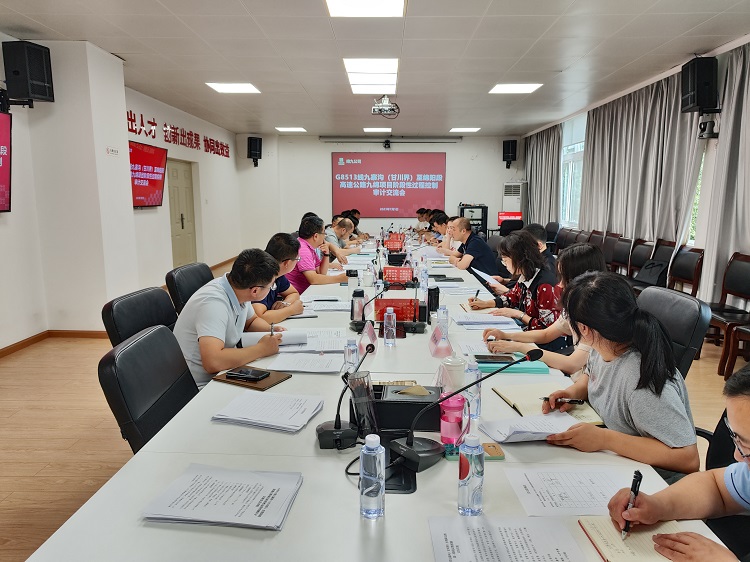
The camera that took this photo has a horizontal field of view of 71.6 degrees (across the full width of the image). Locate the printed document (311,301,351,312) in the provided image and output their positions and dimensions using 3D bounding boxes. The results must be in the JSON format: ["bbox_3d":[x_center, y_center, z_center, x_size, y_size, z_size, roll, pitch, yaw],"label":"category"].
[{"bbox_3d":[-0.240,0.164,3.219,0.285,0.012,0.220,0,9,3],"label":"printed document"}]

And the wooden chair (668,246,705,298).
[{"bbox_3d":[3.050,0.113,5.447,0.550,0.910,0.460,0,9,1],"label":"wooden chair"}]

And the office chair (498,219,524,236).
[{"bbox_3d":[2.630,-0.697,10.121,0.600,0.970,0.600,0,9,0],"label":"office chair"}]

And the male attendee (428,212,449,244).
[{"bbox_3d":[1.020,-0.257,6.646,0.750,1.230,0.500,0,9,3],"label":"male attendee"}]

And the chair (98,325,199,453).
[{"bbox_3d":[-0.531,0.674,1.777,0.640,0.980,0.600,-1,8,-4],"label":"chair"}]

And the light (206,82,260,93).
[{"bbox_3d":[-1.926,-2.655,7.145,0.600,0.050,0.600,0,8,1],"label":"light"}]

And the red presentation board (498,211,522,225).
[{"bbox_3d":[2.955,-1.341,11.335,0.530,0.310,0.050,1,9,2],"label":"red presentation board"}]

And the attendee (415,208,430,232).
[{"bbox_3d":[0.950,-0.675,9.311,0.650,1.240,0.500,-2,9,-12],"label":"attendee"}]

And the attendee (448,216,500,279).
[{"bbox_3d":[0.980,-0.018,5.235,0.620,1.235,0.540,0,9,0],"label":"attendee"}]

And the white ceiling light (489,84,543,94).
[{"bbox_3d":[1.863,-2.555,6.900,0.600,0.020,0.600,0,9,1],"label":"white ceiling light"}]

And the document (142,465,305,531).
[{"bbox_3d":[-0.336,0.493,1.203,0.295,0.014,0.210,2,9,9],"label":"document"}]

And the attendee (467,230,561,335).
[{"bbox_3d":[0.882,0.329,3.095,0.580,1.245,0.560,0,9,-1],"label":"attendee"}]

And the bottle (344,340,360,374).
[{"bbox_3d":[-0.085,0.306,1.925,0.055,0.177,0.055,0,8,1],"label":"bottle"}]

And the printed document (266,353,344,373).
[{"bbox_3d":[-0.270,0.336,2.165,0.297,0.010,0.210,1,9,9],"label":"printed document"}]

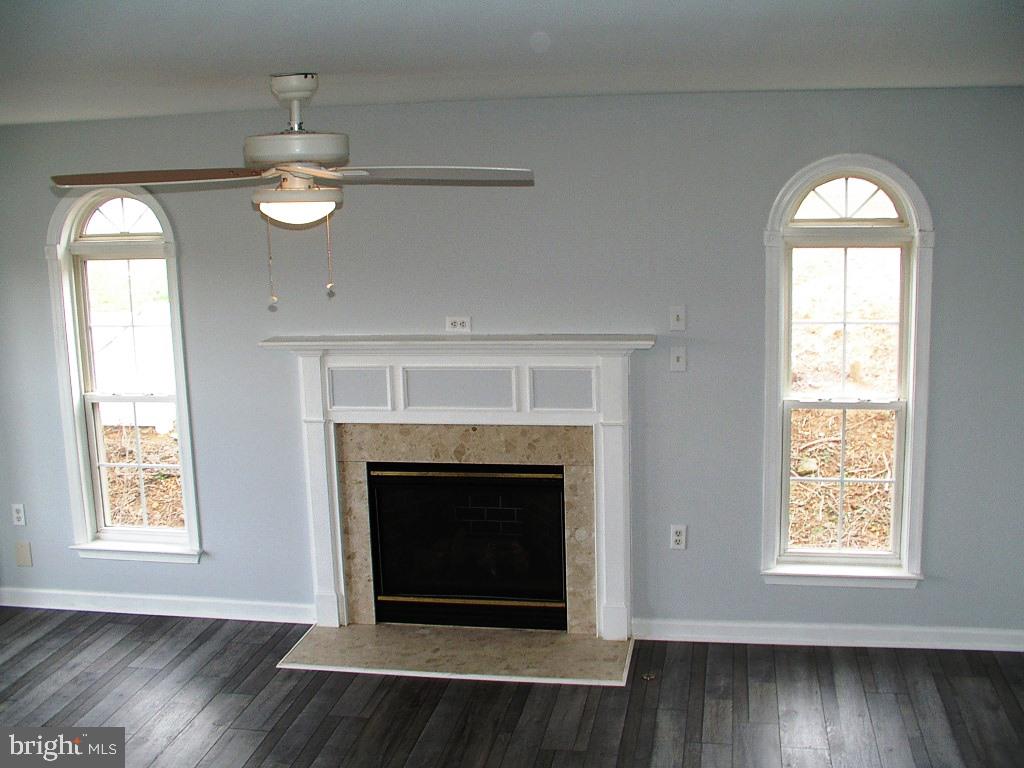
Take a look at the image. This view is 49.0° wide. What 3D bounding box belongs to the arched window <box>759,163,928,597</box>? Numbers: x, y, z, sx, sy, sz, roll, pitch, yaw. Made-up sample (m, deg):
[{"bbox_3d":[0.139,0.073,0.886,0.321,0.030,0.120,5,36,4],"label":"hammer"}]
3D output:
[{"bbox_3d":[1.425,-0.032,4.793,0.690,1.857,0.100,0,10,10],"label":"arched window"}]

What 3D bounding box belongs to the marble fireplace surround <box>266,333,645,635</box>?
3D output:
[{"bbox_3d":[-0.234,0.488,5.083,1.755,1.398,0.190,0,10,10],"label":"marble fireplace surround"}]

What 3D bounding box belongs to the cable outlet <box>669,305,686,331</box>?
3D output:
[{"bbox_3d":[0.721,-0.283,4.869,0.069,0.114,0.010,0,10,10],"label":"cable outlet"}]

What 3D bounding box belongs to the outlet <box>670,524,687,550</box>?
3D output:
[{"bbox_3d":[0.747,0.689,5.036,0.069,0.114,0.010,0,10,10],"label":"outlet"}]

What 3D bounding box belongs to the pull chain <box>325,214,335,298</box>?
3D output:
[{"bbox_3d":[-0.549,-0.389,3.380,0.022,0.240,0.022,-2,10,-1],"label":"pull chain"}]

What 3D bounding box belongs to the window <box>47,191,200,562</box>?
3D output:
[{"bbox_3d":[-1.868,-0.020,5.382,0.690,1.805,0.100,0,10,10],"label":"window"}]

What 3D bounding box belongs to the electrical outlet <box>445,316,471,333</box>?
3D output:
[{"bbox_3d":[-0.242,-0.266,5.043,0.114,0.070,0.010,0,10,10],"label":"electrical outlet"}]

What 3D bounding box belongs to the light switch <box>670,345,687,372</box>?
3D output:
[{"bbox_3d":[0.726,-0.106,4.899,0.069,0.114,0.010,0,10,10],"label":"light switch"}]

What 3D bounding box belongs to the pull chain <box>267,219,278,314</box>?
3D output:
[{"bbox_3d":[-0.722,-0.365,3.380,0.025,0.265,0.025,-2,10,-1],"label":"pull chain"}]

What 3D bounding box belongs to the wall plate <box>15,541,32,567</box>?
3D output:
[{"bbox_3d":[-2.450,0.854,5.636,0.087,0.137,0.010,0,10,10],"label":"wall plate"}]

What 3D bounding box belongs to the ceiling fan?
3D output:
[{"bbox_3d":[-0.651,-0.706,3.400,1.430,0.453,1.430,-2,10,-1],"label":"ceiling fan"}]

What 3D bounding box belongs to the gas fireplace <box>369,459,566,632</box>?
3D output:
[{"bbox_3d":[-0.177,0.725,5.352,0.918,0.782,0.350,0,10,10],"label":"gas fireplace"}]

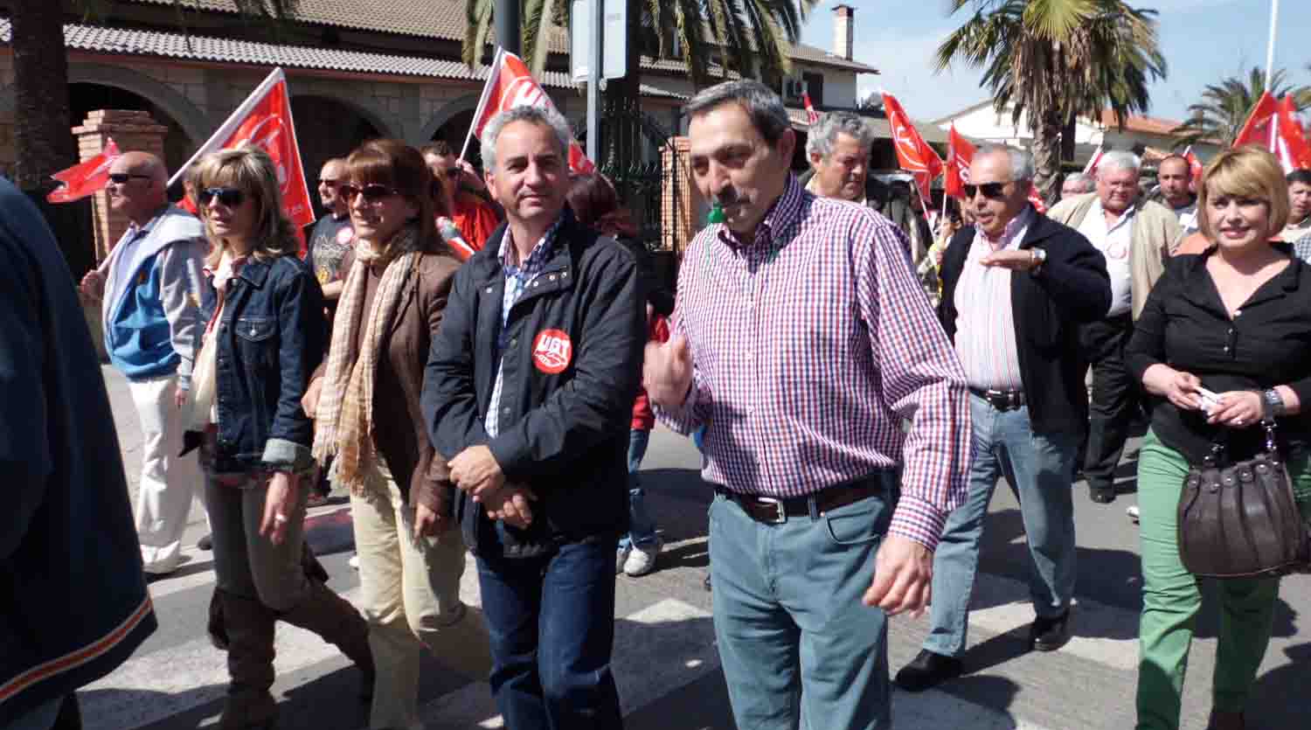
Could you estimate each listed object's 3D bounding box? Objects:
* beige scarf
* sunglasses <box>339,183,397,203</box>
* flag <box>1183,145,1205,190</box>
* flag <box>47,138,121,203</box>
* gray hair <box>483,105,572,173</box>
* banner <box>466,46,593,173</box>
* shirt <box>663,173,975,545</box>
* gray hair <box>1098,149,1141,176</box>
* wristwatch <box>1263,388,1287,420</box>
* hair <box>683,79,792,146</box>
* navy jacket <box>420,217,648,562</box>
[{"bbox_3d":[-0.711,-0.015,2.421,0.230,0.660,0.240,8,13,34],"label":"beige scarf"},{"bbox_3d":[-0.673,-0.430,2.459,0.147,0.050,0.140,4,12,22],"label":"sunglasses"},{"bbox_3d":[3.703,-1.347,6.800,0.260,0.360,0.160,7,12,30],"label":"flag"},{"bbox_3d":[-3.120,-1.070,5.400,0.460,0.360,0.200,-4,11,-24],"label":"flag"},{"bbox_3d":[-0.267,-0.449,2.042,0.180,0.180,0.210,-2,11,-10],"label":"gray hair"},{"bbox_3d":[-0.503,-1.017,3.950,0.540,0.500,0.180,-1,11,-5],"label":"banner"},{"bbox_3d":[0.270,-0.003,1.680,0.540,0.630,0.380,7,13,32],"label":"shirt"},{"bbox_3d":[2.001,-0.848,4.246,0.175,0.160,0.200,4,12,22],"label":"gray hair"},{"bbox_3d":[1.485,0.092,2.360,0.045,0.065,0.060,0,-27,-8],"label":"wristwatch"},{"bbox_3d":[0.148,-0.413,1.660,0.170,0.135,0.205,9,27,39],"label":"hair"},{"bbox_3d":[-0.265,0.055,2.129,0.490,0.730,0.330,4,12,20],"label":"navy jacket"}]

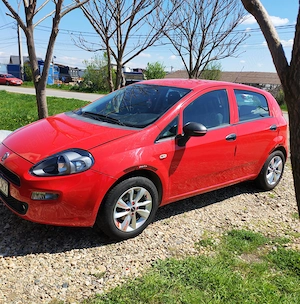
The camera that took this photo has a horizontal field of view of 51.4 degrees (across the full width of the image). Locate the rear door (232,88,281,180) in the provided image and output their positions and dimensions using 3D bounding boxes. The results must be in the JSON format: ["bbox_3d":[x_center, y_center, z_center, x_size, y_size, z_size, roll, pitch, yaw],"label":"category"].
[{"bbox_3d":[1.316,-0.226,3.953,1.000,1.130,0.230,-7,18,-40],"label":"rear door"}]

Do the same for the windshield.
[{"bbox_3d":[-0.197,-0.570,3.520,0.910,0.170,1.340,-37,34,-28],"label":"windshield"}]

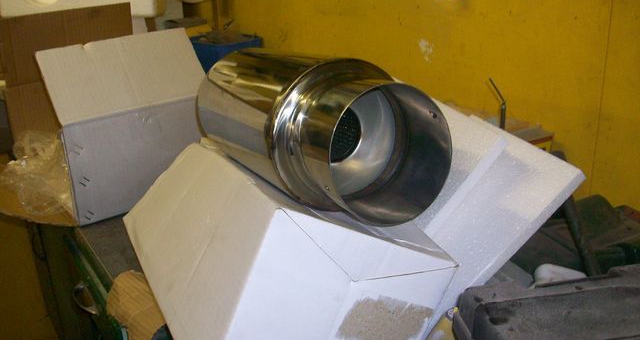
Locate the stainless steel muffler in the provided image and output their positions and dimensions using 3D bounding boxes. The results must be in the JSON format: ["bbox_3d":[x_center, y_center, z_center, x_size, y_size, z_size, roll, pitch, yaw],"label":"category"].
[{"bbox_3d":[-0.023,-0.051,0.694,0.150,0.150,0.405,-6,14,-23],"label":"stainless steel muffler"}]

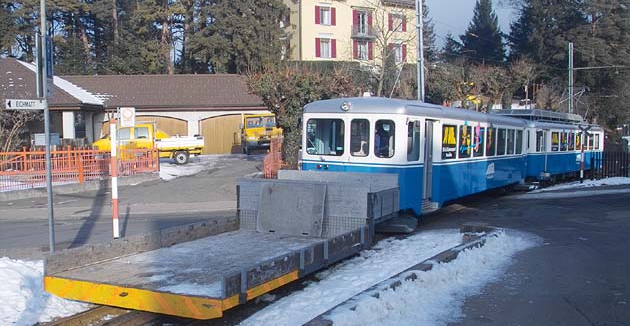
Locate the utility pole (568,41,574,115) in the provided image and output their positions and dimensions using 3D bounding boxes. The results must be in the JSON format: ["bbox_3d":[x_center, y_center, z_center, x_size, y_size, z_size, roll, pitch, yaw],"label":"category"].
[{"bbox_3d":[17.736,-3.862,44.829,0.280,8.800,0.280,2,5,37],"label":"utility pole"}]

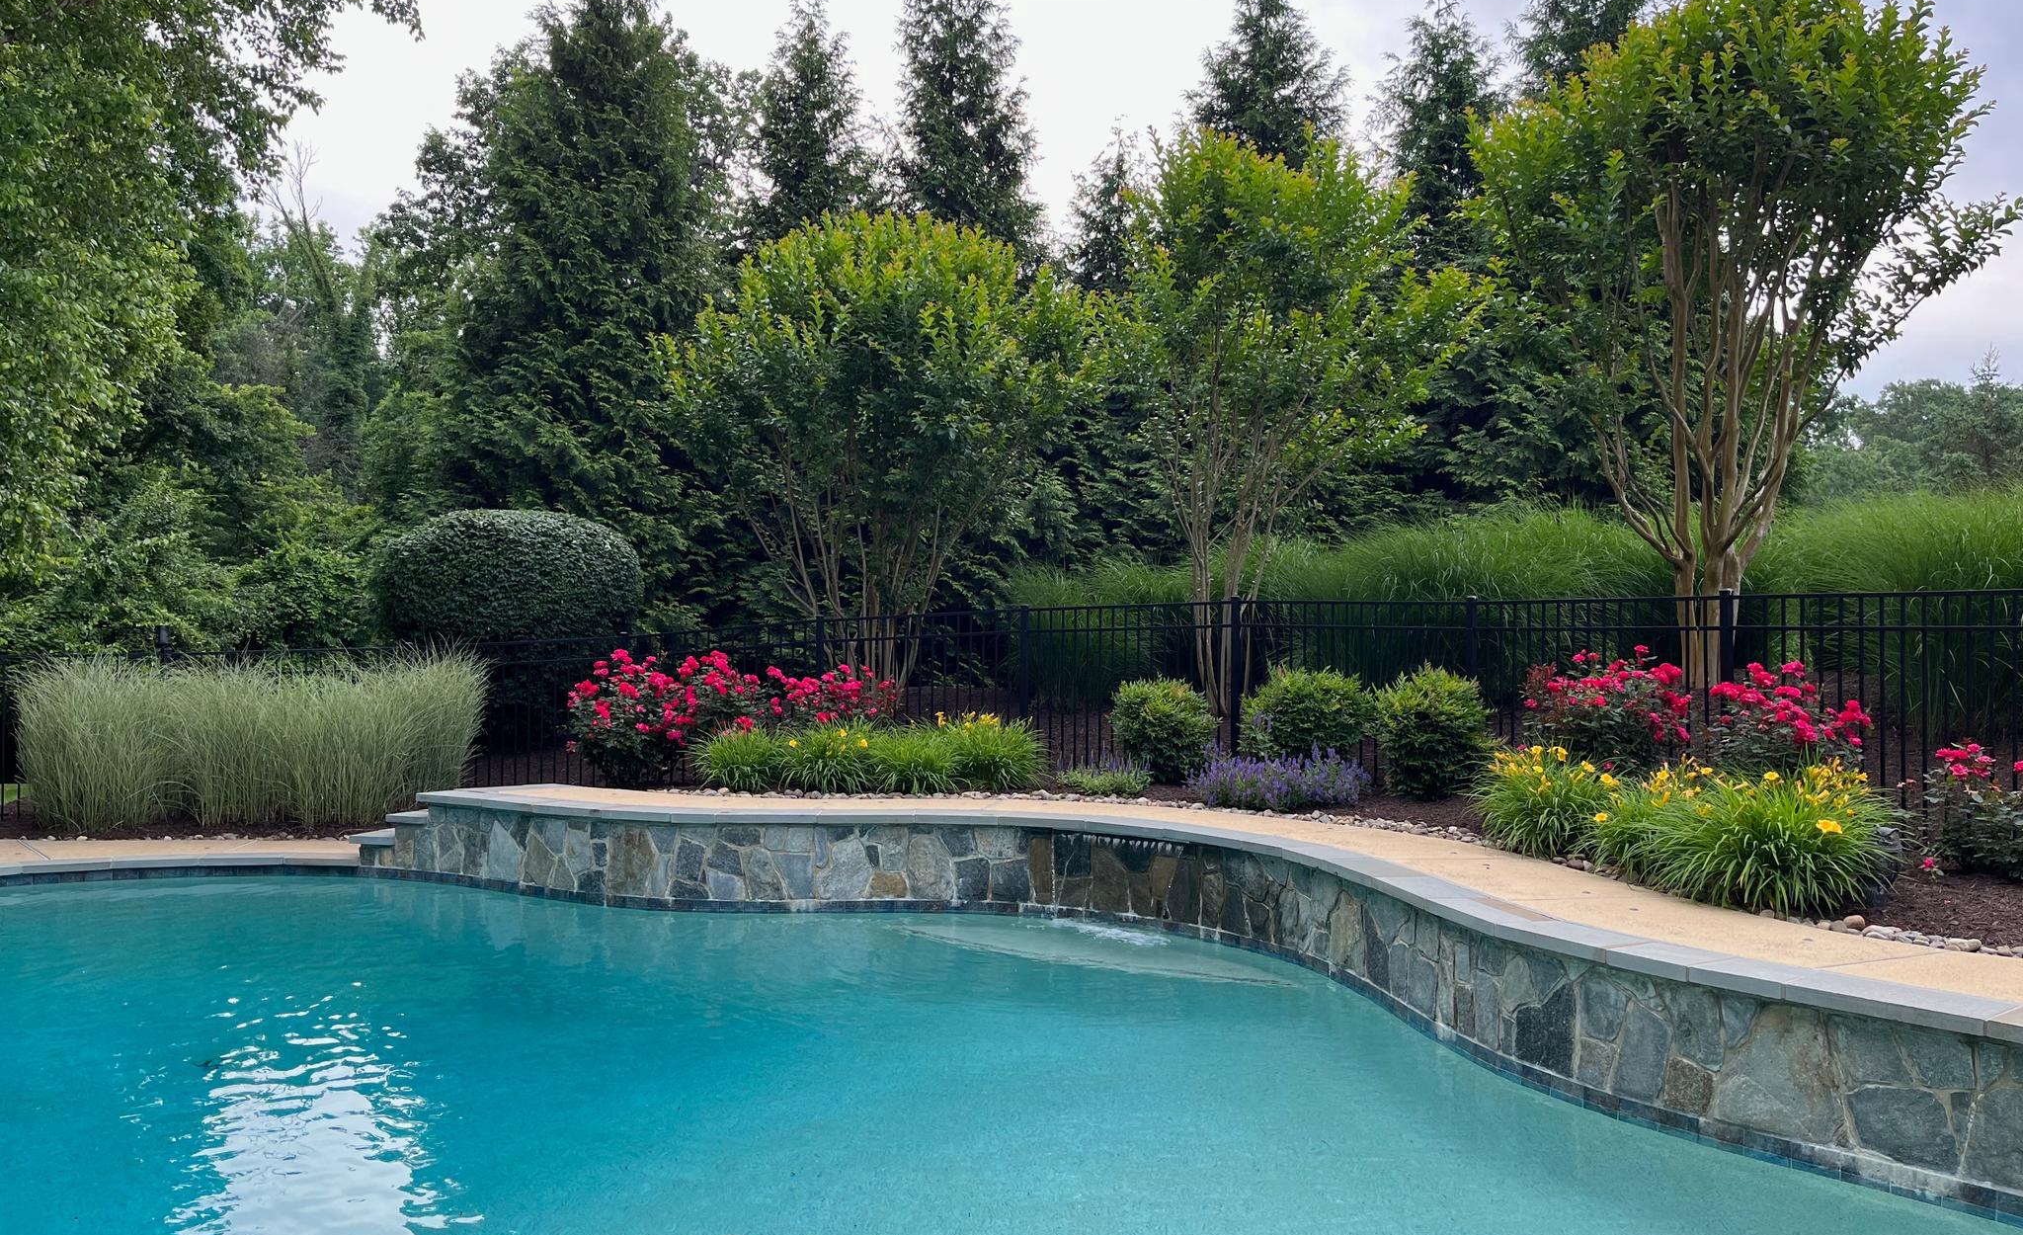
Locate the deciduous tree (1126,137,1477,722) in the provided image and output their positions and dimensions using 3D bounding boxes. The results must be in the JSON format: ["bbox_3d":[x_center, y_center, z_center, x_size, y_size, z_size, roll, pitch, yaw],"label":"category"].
[{"bbox_3d":[2.453,-1.690,13.100,3.150,5.060,3.100,0,0,0],"label":"deciduous tree"}]

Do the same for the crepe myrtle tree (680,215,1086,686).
[{"bbox_3d":[-1.316,-1.563,14.800,4.000,4.770,3.800,0,0,0],"label":"crepe myrtle tree"}]

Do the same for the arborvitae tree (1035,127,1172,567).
[{"bbox_3d":[1.156,-2.448,17.500,2.000,6.370,2.100,0,0,0],"label":"arborvitae tree"}]

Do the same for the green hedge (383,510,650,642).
[{"bbox_3d":[-4.987,0.110,15.100,2.640,2.370,2.300,0,0,0],"label":"green hedge"}]

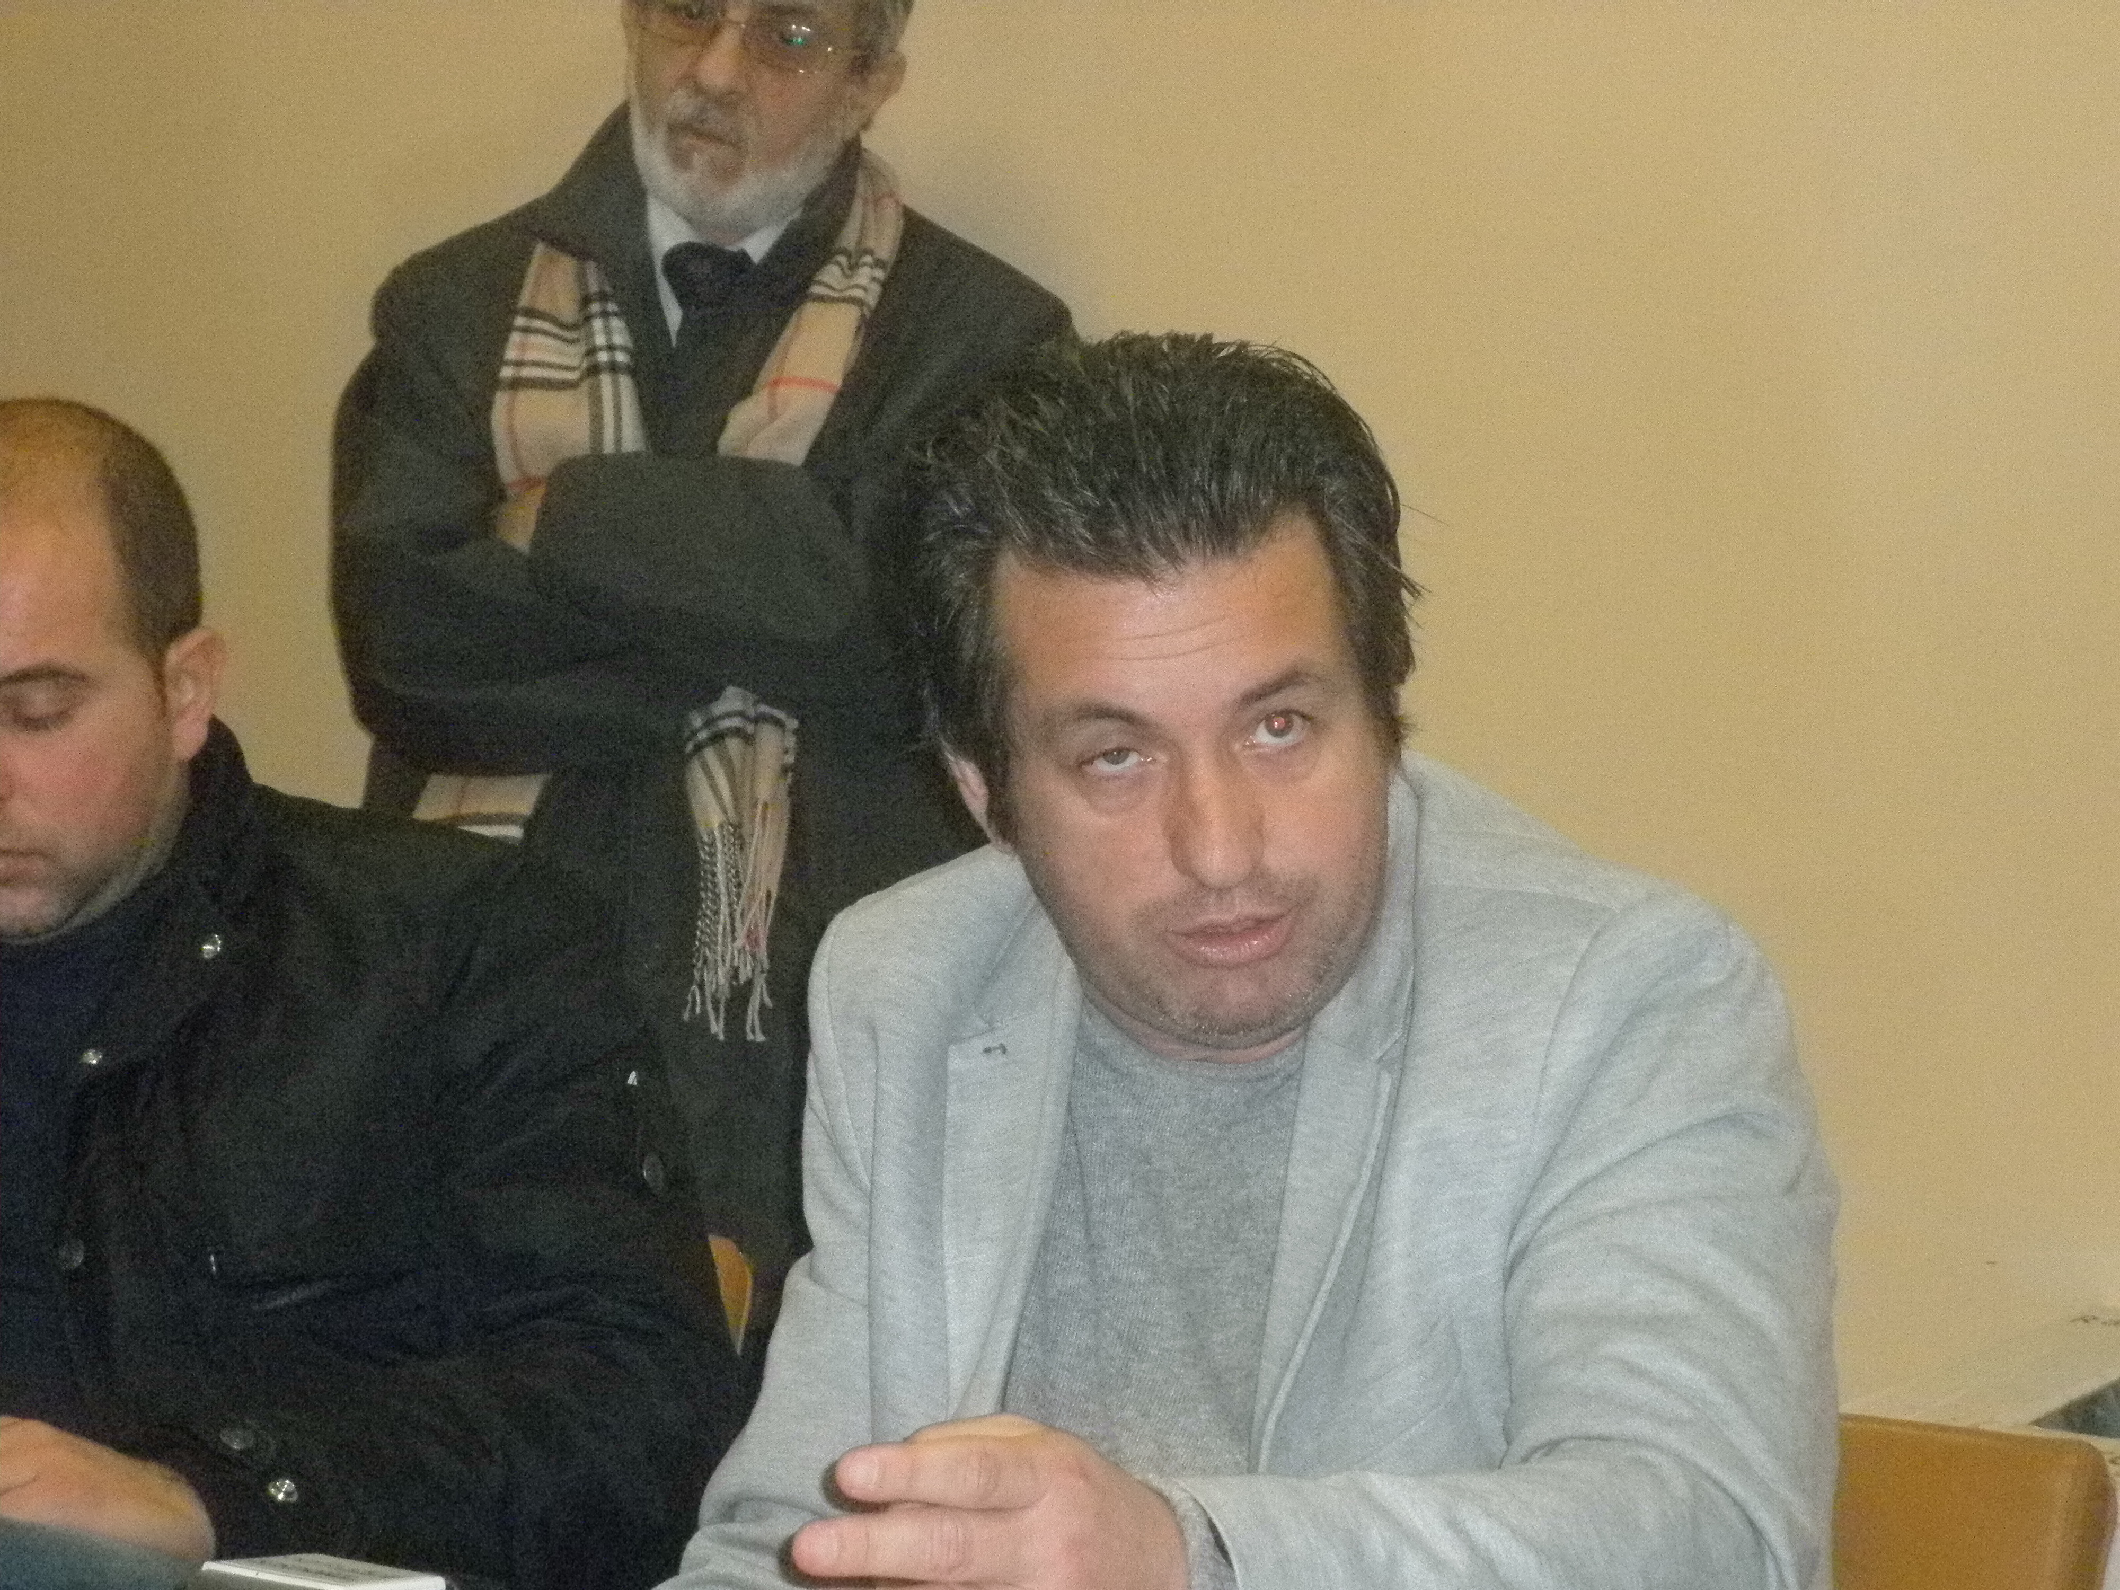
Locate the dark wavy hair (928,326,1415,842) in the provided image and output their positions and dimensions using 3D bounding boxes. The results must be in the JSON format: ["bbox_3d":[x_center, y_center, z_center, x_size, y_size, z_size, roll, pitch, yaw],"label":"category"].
[{"bbox_3d":[0.039,-0.076,2.650,0.195,0.210,0.225,-11,10,-6],"label":"dark wavy hair"}]

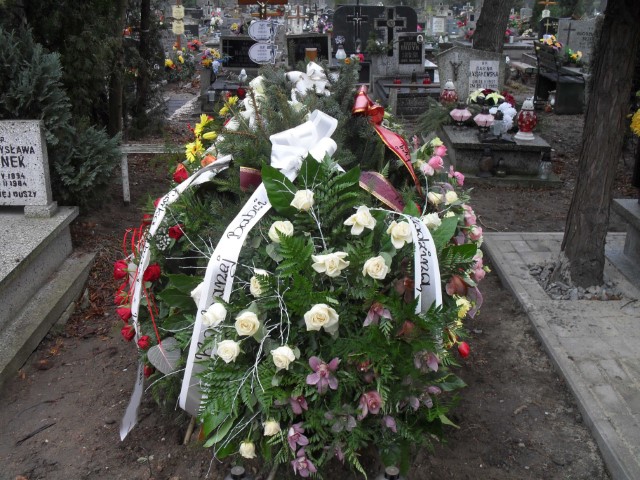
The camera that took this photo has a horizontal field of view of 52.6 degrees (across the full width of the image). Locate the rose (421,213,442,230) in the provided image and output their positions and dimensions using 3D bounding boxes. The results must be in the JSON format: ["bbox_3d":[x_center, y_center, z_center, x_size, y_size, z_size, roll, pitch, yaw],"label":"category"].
[{"bbox_3d":[0.374,-0.062,2.170,0.068,0.060,0.060,-8,23,-18],"label":"rose"}]

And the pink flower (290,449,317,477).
[{"bbox_3d":[-0.051,0.688,2.000,0.076,0.084,0.048,2,10,5],"label":"pink flower"}]

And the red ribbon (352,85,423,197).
[{"bbox_3d":[0.276,-0.407,2.650,0.280,0.450,0.200,-6,22,-14],"label":"red ribbon"}]

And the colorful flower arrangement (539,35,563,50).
[{"bbox_3d":[3.261,-2.781,9.134,0.330,0.240,0.280,0,22,0],"label":"colorful flower arrangement"}]

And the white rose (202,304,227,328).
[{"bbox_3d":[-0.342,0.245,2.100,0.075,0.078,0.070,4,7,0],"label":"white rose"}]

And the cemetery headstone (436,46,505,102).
[{"bbox_3d":[1.615,-1.690,6.965,0.710,0.700,0.150,2,22,5],"label":"cemetery headstone"}]

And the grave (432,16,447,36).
[{"bbox_3d":[2.678,-4.784,14.500,0.330,0.460,0.160,0,22,0],"label":"grave"}]

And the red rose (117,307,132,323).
[{"bbox_3d":[-0.695,0.265,2.300,0.055,0.055,0.052,12,20,29],"label":"red rose"}]

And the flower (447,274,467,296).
[{"bbox_3d":[0.454,0.151,2.150,0.070,0.070,0.060,-8,23,-18],"label":"flower"}]

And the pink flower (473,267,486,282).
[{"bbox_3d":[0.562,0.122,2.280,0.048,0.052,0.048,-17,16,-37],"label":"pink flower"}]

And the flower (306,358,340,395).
[{"bbox_3d":[0.011,0.444,2.120,0.110,0.120,0.050,0,9,0],"label":"flower"}]

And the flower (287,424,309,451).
[{"bbox_3d":[-0.074,0.644,2.120,0.074,0.090,0.055,0,22,0],"label":"flower"}]

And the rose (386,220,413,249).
[{"bbox_3d":[0.278,-0.019,2.250,0.094,0.094,0.080,-2,10,-5],"label":"rose"}]

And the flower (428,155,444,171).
[{"bbox_3d":[0.477,-0.317,2.650,0.062,0.062,0.060,-10,24,-23],"label":"flower"}]

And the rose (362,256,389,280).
[{"bbox_3d":[0.167,0.087,1.970,0.076,0.074,0.062,-3,5,-8],"label":"rose"}]

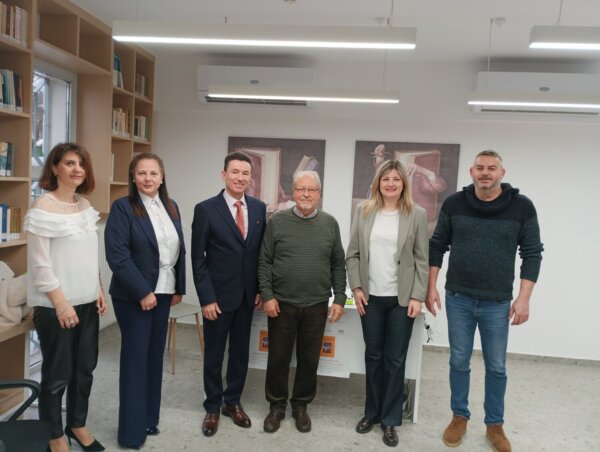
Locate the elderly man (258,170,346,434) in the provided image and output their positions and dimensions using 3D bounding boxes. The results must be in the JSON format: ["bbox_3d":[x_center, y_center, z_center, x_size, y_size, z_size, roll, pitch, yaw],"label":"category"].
[{"bbox_3d":[-0.012,0.465,3.090,0.540,1.623,0.330,3,5,-2],"label":"elderly man"}]

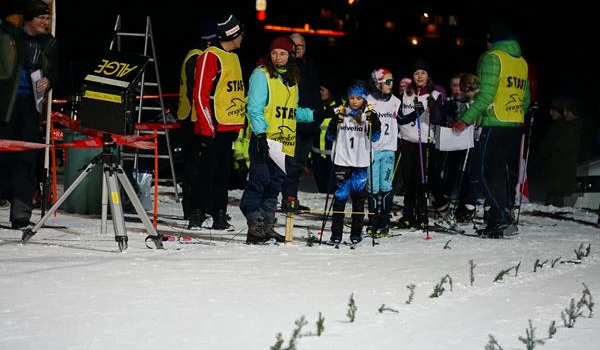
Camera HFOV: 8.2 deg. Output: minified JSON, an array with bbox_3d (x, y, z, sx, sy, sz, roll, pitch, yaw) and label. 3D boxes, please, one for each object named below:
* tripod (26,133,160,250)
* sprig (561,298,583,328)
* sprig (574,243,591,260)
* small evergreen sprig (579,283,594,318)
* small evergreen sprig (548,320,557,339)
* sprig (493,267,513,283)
[{"bbox_3d":[-1.688,0.126,33.900,1.130,0.940,1.080,0,2,0],"label":"tripod"},{"bbox_3d":[1.551,0.785,23.800,0.126,0.172,0.110,0,2,0],"label":"sprig"},{"bbox_3d":[2.204,0.599,32.500,0.125,0.125,0.110,1,2,0],"label":"sprig"},{"bbox_3d":[1.698,0.747,24.700,0.100,0.195,0.090,0,2,0],"label":"small evergreen sprig"},{"bbox_3d":[1.394,0.853,23.000,0.048,0.110,0.050,0,2,0],"label":"small evergreen sprig"},{"bbox_3d":[1.393,0.690,28.600,0.140,0.110,0.090,0,2,0],"label":"sprig"}]

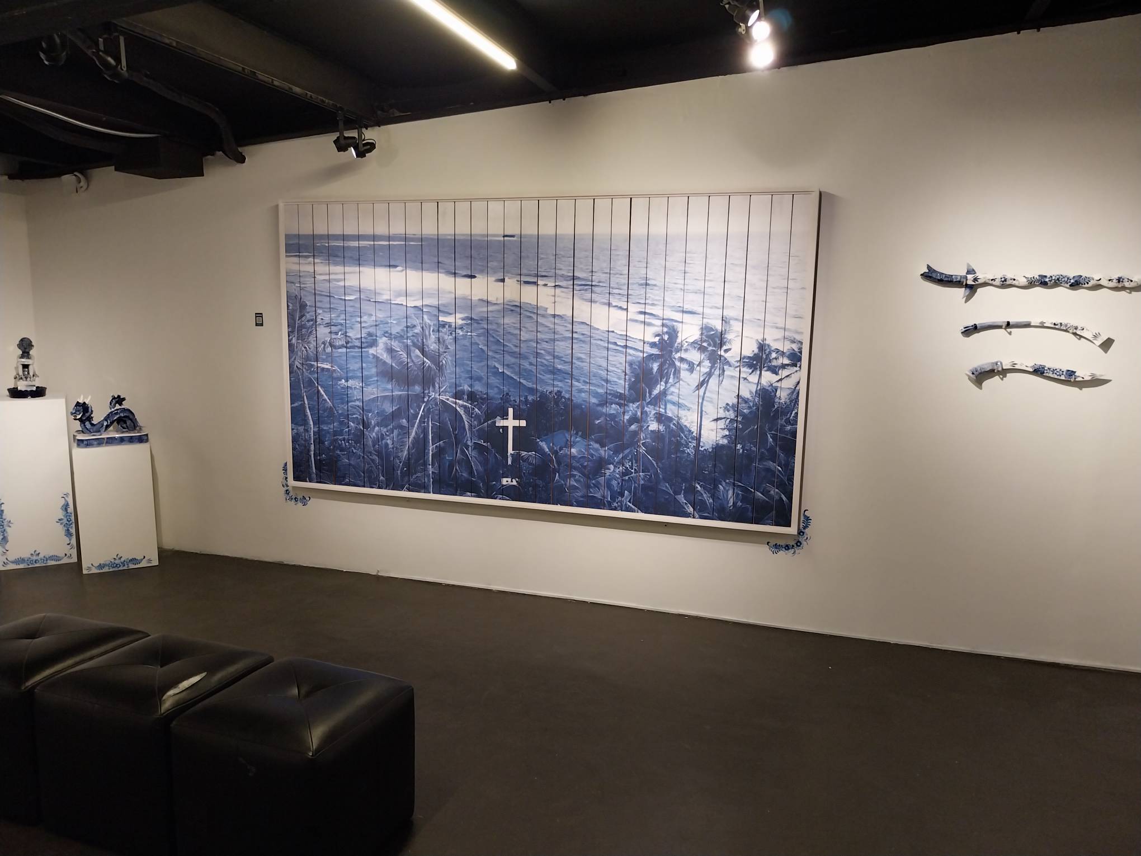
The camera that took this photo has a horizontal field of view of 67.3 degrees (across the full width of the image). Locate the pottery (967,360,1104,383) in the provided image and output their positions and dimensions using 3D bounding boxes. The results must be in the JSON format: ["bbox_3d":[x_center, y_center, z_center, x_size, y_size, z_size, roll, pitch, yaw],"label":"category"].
[{"bbox_3d":[1.895,-0.229,3.503,0.510,0.083,0.035,4,9,17],"label":"pottery"}]

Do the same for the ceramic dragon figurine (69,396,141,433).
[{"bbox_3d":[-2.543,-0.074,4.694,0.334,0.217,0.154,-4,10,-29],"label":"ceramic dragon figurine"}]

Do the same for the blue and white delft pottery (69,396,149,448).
[{"bbox_3d":[-2.533,-0.053,4.711,0.365,0.265,0.262,-4,10,-29],"label":"blue and white delft pottery"}]

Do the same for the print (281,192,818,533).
[{"bbox_3d":[-0.226,-0.348,4.180,2.680,1.509,0.065,4,10,17],"label":"print"}]

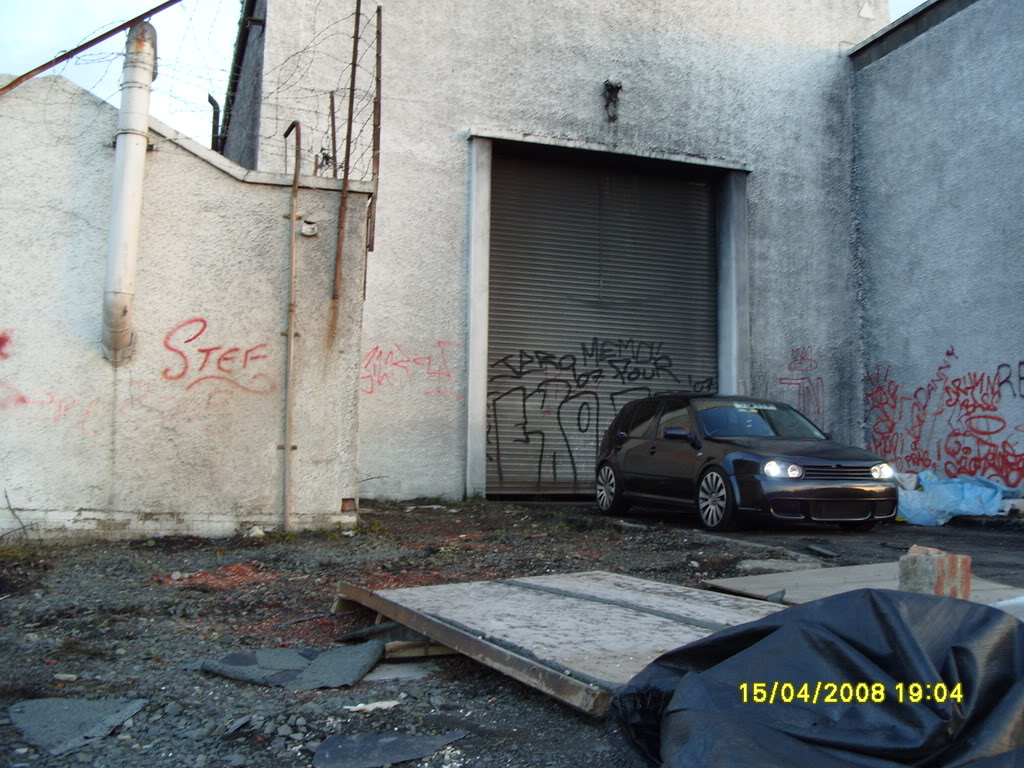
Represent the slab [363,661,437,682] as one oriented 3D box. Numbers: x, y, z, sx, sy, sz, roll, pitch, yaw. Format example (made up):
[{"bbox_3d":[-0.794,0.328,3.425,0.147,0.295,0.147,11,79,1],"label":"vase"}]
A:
[{"bbox_3d":[-0.332,0.890,3.153,0.210,0.030,0.370,0,-5,5],"label":"slab"}]

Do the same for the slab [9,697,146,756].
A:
[{"bbox_3d":[-1.067,0.807,2.412,0.340,0.030,0.500,2,-6,-11],"label":"slab"}]

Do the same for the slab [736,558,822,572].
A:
[{"bbox_3d":[1.663,1.159,6.467,0.520,0.060,0.750,0,-6,9],"label":"slab"}]

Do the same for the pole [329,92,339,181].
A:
[{"bbox_3d":[-1.631,-2.285,9.495,0.040,0.853,0.040,-1,-6,-17],"label":"pole"}]

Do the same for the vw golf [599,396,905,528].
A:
[{"bbox_3d":[2.315,0.796,11.159,1.760,1.420,4.150,3,-4,-18],"label":"vw golf"}]

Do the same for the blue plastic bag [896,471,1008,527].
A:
[{"bbox_3d":[4.893,1.261,11.500,1.250,0.580,0.950,1,-7,0],"label":"blue plastic bag"}]

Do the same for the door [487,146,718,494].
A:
[{"bbox_3d":[1.292,-0.852,14.575,3.578,4.818,0.100,3,-7,-17],"label":"door"}]

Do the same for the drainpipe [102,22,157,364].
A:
[{"bbox_3d":[-3.194,-1.599,8.647,0.270,2.906,0.550,3,-7,-17],"label":"drainpipe"}]

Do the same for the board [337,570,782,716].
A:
[{"bbox_3d":[0.244,0.805,3.612,1.071,0.065,2.412,-1,-5,-22],"label":"board"}]

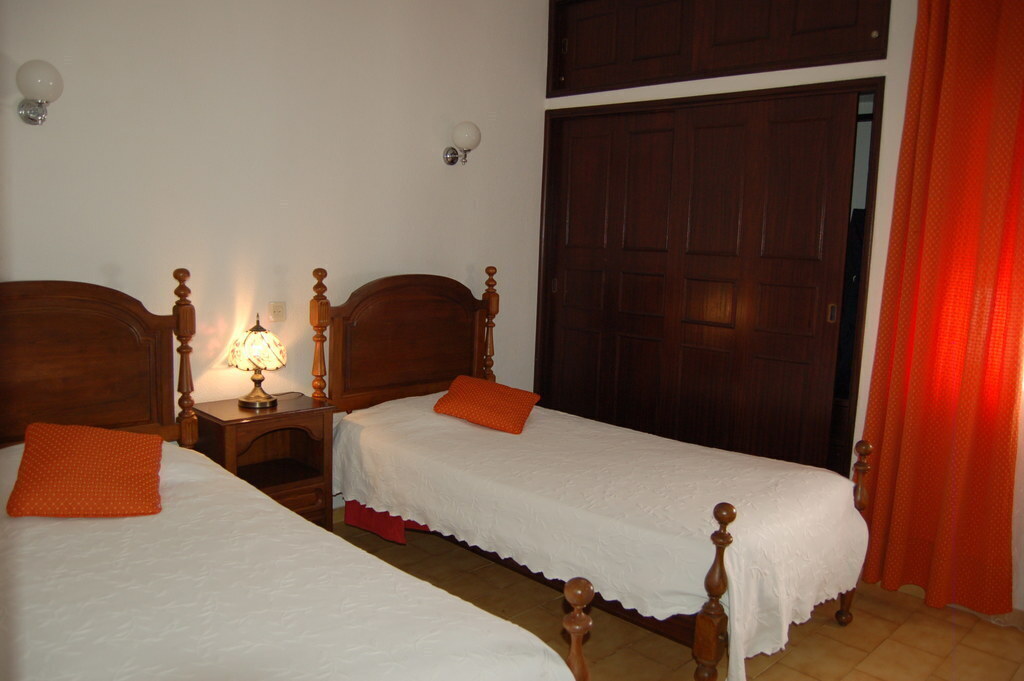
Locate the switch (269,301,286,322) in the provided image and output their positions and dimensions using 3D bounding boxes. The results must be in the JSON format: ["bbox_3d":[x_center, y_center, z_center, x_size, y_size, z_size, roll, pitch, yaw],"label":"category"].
[{"bbox_3d":[-1.029,-0.126,3.385,0.014,0.084,0.082,9,10,44],"label":"switch"}]

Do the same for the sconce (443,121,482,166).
[{"bbox_3d":[-0.243,-0.982,3.841,0.185,0.215,0.142,9,10,44],"label":"sconce"}]

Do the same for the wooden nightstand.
[{"bbox_3d":[-1.045,0.609,3.220,0.370,0.682,0.488,9,10,44],"label":"wooden nightstand"}]

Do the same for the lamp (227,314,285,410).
[{"bbox_3d":[-1.047,0.081,3.164,0.240,0.378,0.240,9,10,44],"label":"lamp"}]

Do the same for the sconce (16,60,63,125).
[{"bbox_3d":[-1.602,-0.836,2.602,0.182,0.212,0.140,9,10,44],"label":"sconce"}]

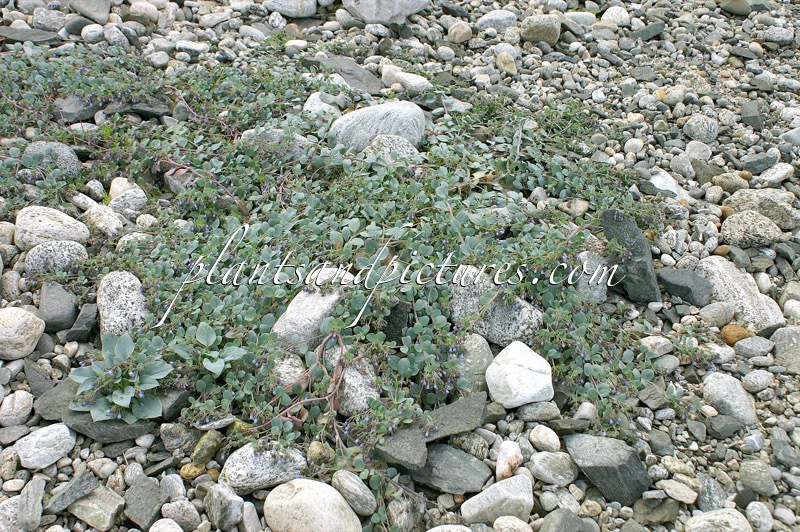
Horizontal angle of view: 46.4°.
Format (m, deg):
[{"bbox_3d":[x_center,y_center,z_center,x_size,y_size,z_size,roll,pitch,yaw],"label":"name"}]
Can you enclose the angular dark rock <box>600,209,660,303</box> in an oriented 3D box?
[{"bbox_3d":[0.525,-0.026,2.138,0.083,0.076,0.212,-6,50,-8],"label":"angular dark rock"}]

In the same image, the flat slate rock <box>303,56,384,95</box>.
[{"bbox_3d":[-0.194,-0.631,3.080,0.245,0.055,0.115,24,45,19],"label":"flat slate rock"}]

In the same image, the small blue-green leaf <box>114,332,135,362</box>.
[{"bbox_3d":[-0.570,0.169,1.930,0.041,0.012,0.060,1,82,-6],"label":"small blue-green leaf"}]

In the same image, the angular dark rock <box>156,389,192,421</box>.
[{"bbox_3d":[-0.425,0.258,1.735,0.072,0.040,0.052,0,37,0],"label":"angular dark rock"}]

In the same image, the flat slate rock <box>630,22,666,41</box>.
[{"bbox_3d":[0.901,-0.850,3.380,0.125,0.035,0.060,-34,51,-10],"label":"flat slate rock"}]

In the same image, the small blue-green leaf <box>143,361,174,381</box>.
[{"bbox_3d":[-0.497,0.214,1.910,0.060,0.012,0.036,-11,60,0],"label":"small blue-green leaf"}]

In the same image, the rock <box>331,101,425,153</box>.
[{"bbox_3d":[-0.060,-0.369,2.497,0.250,0.125,0.170,-9,38,-12],"label":"rock"}]

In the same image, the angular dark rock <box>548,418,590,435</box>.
[{"bbox_3d":[0.308,0.290,1.696,0.077,0.025,0.037,0,37,0],"label":"angular dark rock"}]

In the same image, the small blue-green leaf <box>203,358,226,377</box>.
[{"bbox_3d":[-0.350,0.192,1.760,0.043,0.015,0.036,0,37,0],"label":"small blue-green leaf"}]

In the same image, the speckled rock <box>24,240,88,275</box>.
[{"bbox_3d":[-0.760,-0.014,2.063,0.135,0.080,0.100,0,37,0],"label":"speckled rock"}]

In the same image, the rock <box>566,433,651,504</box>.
[{"bbox_3d":[0.332,0.324,1.502,0.098,0.065,0.115,-18,42,-22],"label":"rock"}]

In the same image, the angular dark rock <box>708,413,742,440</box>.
[{"bbox_3d":[0.588,0.291,1.693,0.068,0.037,0.048,0,37,0],"label":"angular dark rock"}]

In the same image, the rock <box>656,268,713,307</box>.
[{"bbox_3d":[0.615,0.046,2.007,0.120,0.050,0.075,23,43,27],"label":"rock"}]

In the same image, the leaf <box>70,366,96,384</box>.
[{"bbox_3d":[-0.645,0.223,1.900,0.050,0.012,0.037,-1,58,3],"label":"leaf"}]

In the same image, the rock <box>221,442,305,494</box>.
[{"bbox_3d":[-0.221,0.324,1.501,0.138,0.068,0.082,-7,39,-9],"label":"rock"}]

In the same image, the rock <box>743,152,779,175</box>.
[{"bbox_3d":[0.870,-0.246,2.246,0.090,0.037,0.048,-11,39,-14],"label":"rock"}]

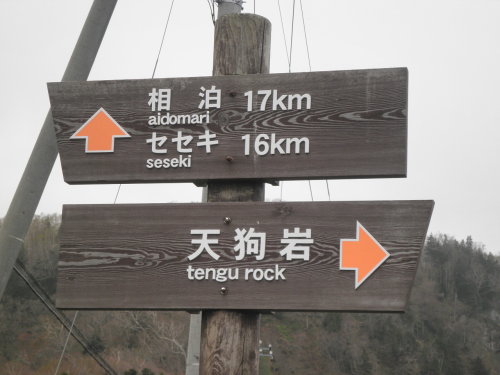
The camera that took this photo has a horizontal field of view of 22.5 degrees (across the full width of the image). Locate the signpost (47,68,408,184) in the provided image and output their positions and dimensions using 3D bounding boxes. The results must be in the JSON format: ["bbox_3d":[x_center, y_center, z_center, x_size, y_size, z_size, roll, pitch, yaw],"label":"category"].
[{"bbox_3d":[-0.080,-0.157,3.360,1.000,0.287,0.038,-1,-14,14],"label":"signpost"}]

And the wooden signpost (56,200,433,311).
[{"bbox_3d":[-0.021,0.181,3.265,0.996,0.282,0.038,-1,-14,14],"label":"wooden signpost"}]

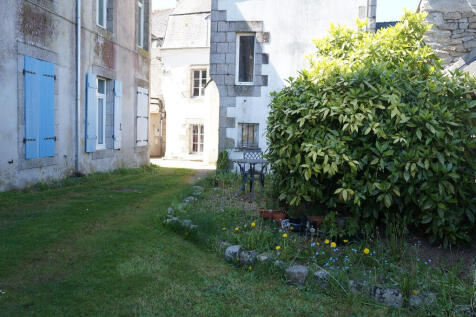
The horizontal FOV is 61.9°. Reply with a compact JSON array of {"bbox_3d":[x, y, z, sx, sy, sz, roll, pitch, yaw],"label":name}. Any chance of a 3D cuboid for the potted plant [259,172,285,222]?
[{"bbox_3d":[0.476,0.546,5.530,0.380,0.660,0.280,2,4,9],"label":"potted plant"}]

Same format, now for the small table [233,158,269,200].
[{"bbox_3d":[0.235,0.399,7.450,0.670,0.680,0.670,1,4,0],"label":"small table"}]

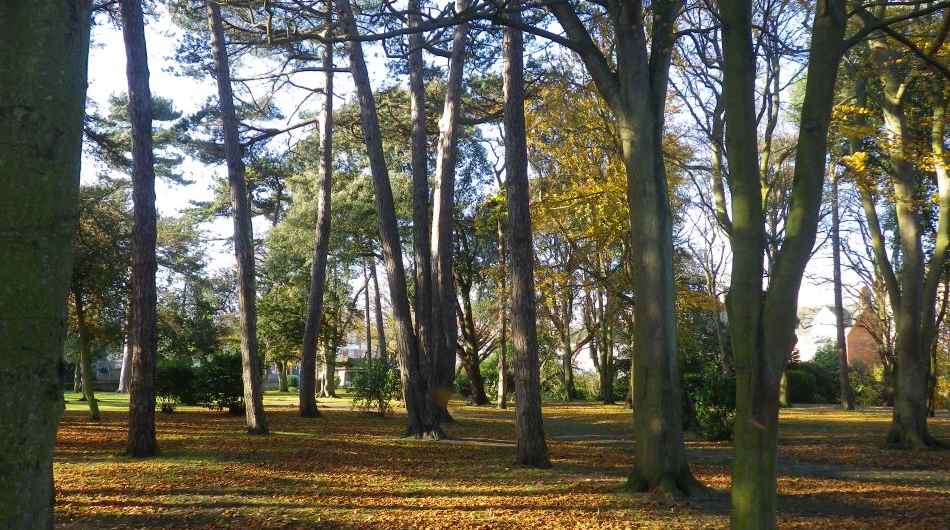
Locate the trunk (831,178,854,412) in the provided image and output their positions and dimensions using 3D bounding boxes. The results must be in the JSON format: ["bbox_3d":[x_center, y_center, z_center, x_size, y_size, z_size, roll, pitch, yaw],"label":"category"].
[{"bbox_3d":[13.646,0.872,26.636,0.400,8.990,0.400,0,-8,0],"label":"trunk"}]

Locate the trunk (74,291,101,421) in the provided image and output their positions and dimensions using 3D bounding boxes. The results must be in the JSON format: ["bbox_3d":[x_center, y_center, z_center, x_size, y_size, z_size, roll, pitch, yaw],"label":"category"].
[{"bbox_3d":[-11.126,2.550,20.208,0.450,3.680,0.400,-7,-4,-29],"label":"trunk"}]

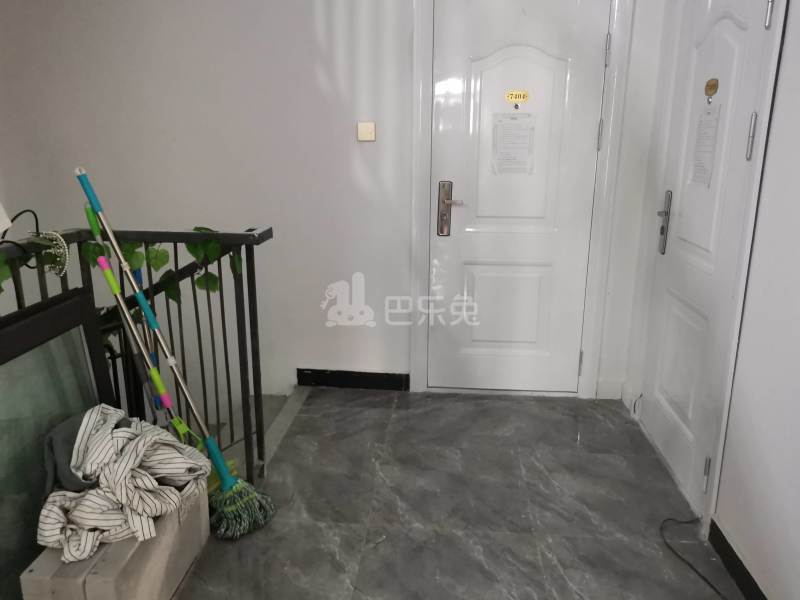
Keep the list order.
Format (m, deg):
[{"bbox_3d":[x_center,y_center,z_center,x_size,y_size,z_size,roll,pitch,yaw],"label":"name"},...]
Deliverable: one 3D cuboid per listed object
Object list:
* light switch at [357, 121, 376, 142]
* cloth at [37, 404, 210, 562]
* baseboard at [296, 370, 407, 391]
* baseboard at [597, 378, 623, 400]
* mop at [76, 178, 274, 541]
[{"bbox_3d":[-0.164,-0.830,3.071,0.087,0.090,0.014,1,15,5],"label":"light switch"},{"bbox_3d":[-0.830,0.511,1.866,0.380,0.280,0.520,1,15,5],"label":"cloth"},{"bbox_3d":[-0.255,0.439,3.406,0.625,0.102,0.015,1,15,5],"label":"baseboard"},{"bbox_3d":[1.111,0.473,3.291,0.131,0.113,0.015,1,15,5],"label":"baseboard"},{"bbox_3d":[-0.846,0.172,2.216,0.230,1.416,0.200,-25,1,11],"label":"mop"}]

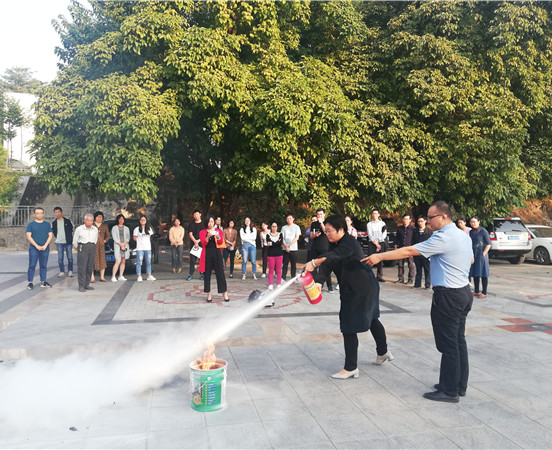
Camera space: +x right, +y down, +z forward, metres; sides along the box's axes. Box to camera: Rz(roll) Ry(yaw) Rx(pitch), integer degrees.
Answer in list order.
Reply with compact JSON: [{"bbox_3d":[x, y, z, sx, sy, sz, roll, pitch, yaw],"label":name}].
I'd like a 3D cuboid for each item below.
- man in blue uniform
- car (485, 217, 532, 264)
[{"bbox_3d":[1.190,0.640,4.090,0.930,1.680,0.520,0,1,18],"label":"man in blue uniform"},{"bbox_3d":[8.350,0.600,19.350,1.950,1.740,4.500,0,1,-10],"label":"car"}]

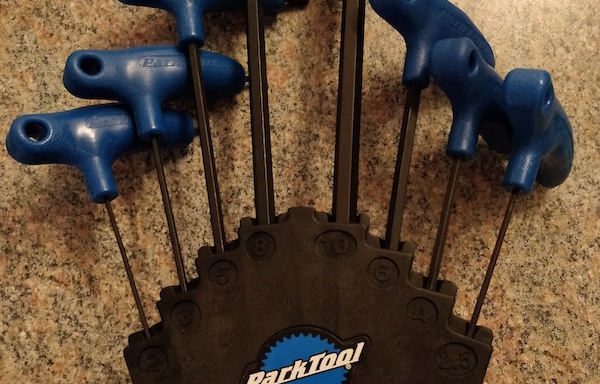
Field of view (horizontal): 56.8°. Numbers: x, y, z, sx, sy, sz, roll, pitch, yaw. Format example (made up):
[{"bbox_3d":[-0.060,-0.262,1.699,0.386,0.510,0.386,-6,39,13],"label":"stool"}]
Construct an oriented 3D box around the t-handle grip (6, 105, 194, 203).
[{"bbox_3d":[-0.090,-0.020,0.266,0.088,0.018,0.048,-12,72,-36],"label":"t-handle grip"}]

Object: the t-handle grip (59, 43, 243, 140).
[{"bbox_3d":[-0.067,-0.051,0.272,0.088,0.018,0.048,-8,74,-27],"label":"t-handle grip"}]

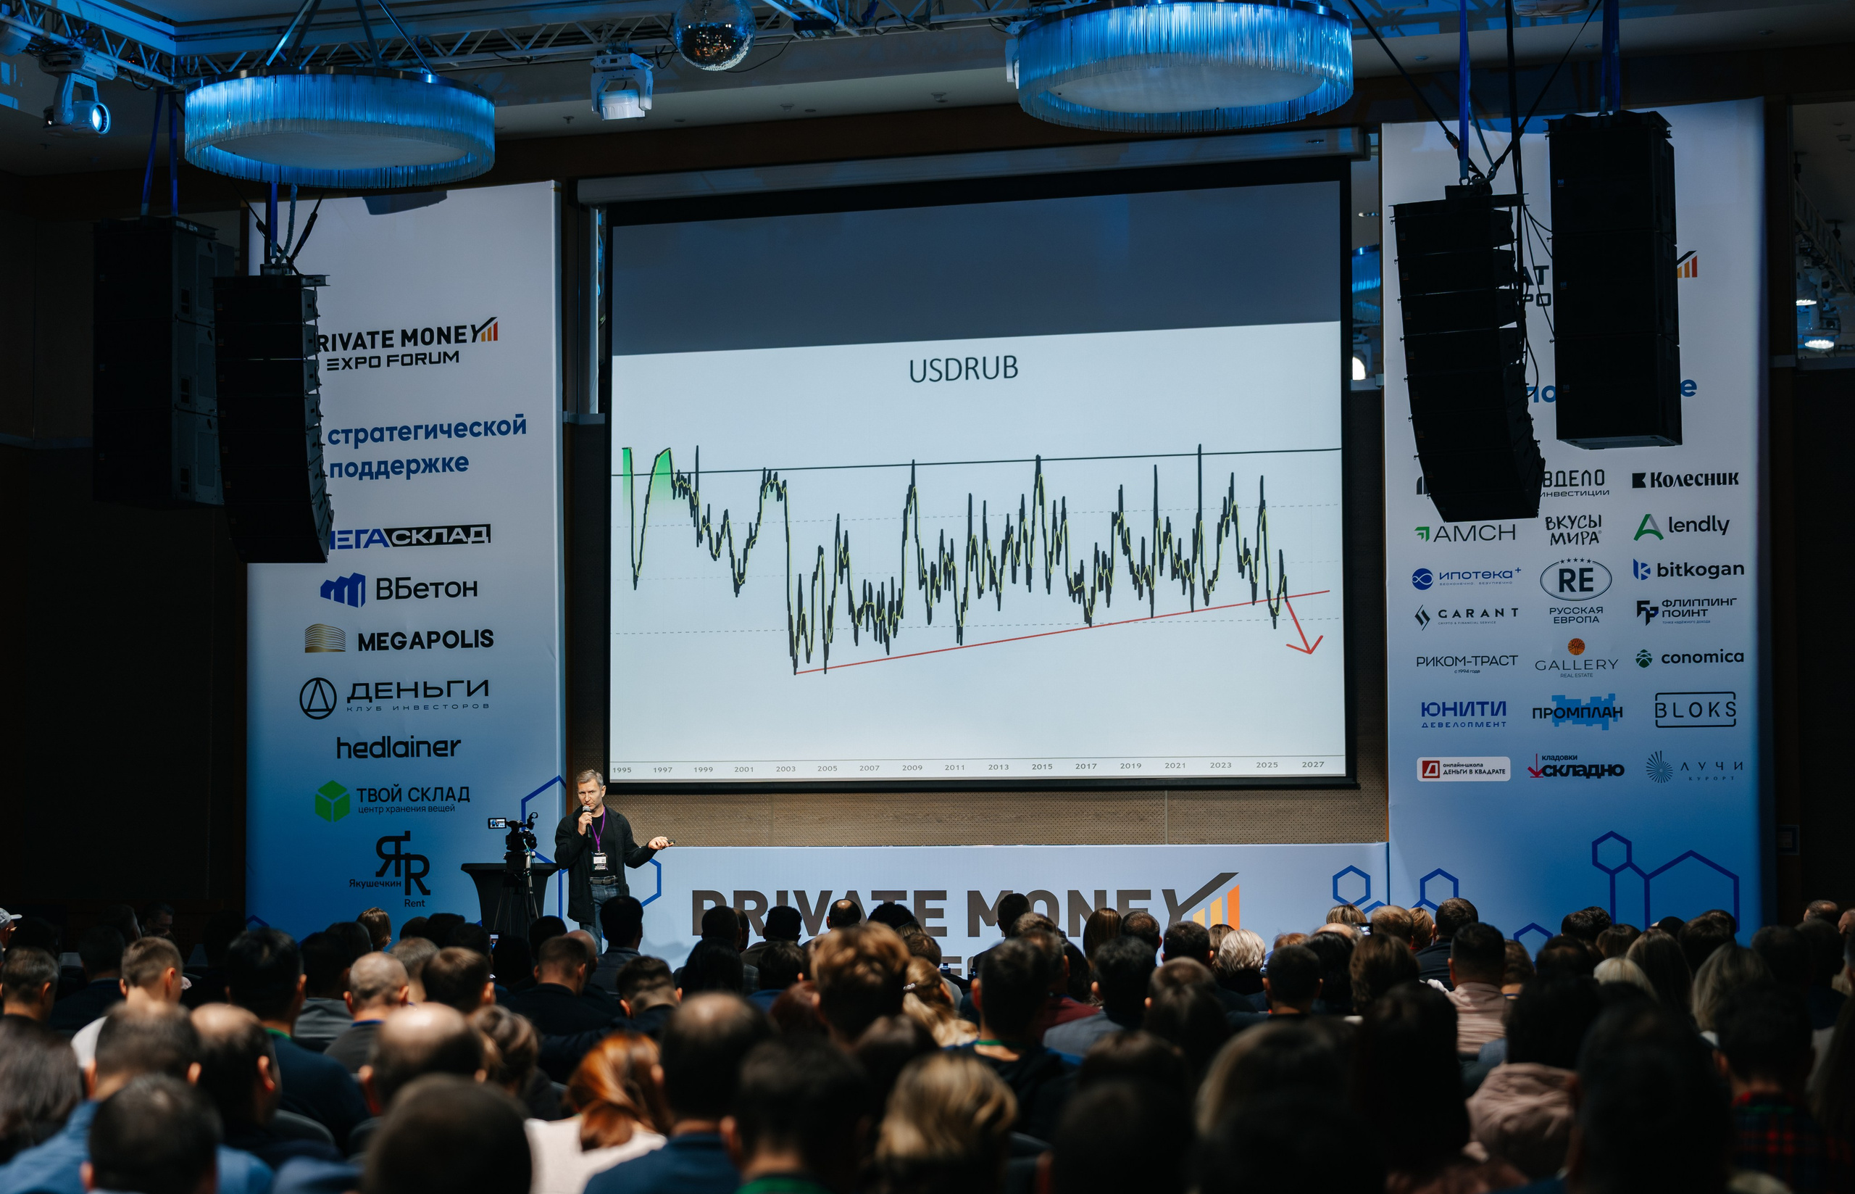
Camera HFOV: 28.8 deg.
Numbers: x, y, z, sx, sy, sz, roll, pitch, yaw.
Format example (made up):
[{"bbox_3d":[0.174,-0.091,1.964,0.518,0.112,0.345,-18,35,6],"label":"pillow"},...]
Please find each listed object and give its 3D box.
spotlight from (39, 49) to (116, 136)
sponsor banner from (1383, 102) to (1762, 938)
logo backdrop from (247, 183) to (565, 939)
[{"bbox_3d":[-5.568,-3.296,23.626,0.400,0.520,0.390,-2,-4,18],"label":"spotlight"},{"bbox_3d":[4.055,-0.171,22.477,2.381,5.743,0.100,-2,-4,18],"label":"sponsor banner"},{"bbox_3d":[-3.636,0.038,25.049,2.374,5.743,0.120,-2,-4,18],"label":"logo backdrop"}]

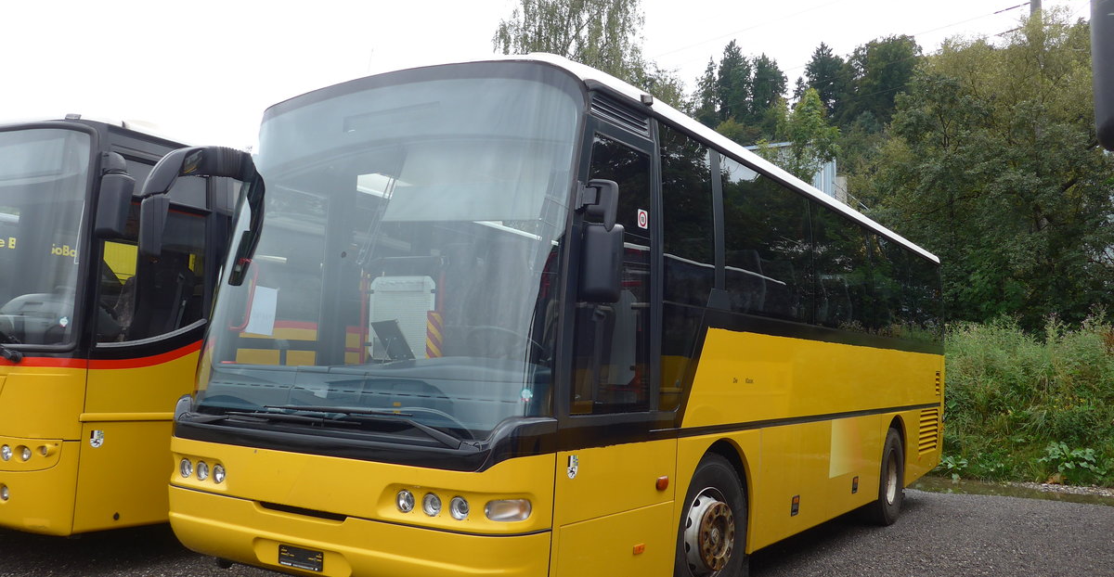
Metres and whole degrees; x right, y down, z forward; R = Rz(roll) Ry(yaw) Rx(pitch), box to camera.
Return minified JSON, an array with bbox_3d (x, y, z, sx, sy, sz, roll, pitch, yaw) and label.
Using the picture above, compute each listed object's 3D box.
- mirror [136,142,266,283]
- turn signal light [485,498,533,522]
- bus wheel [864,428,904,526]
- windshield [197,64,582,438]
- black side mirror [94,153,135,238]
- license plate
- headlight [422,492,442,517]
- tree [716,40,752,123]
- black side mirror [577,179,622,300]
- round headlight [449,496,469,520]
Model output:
[{"bbox_3d":[-2.206,-0.536,5.770,0.360,0.650,0.480,-1,-5,33],"label":"mirror"},{"bbox_3d":[-0.221,1.013,4.293,0.200,0.100,0.080,2,-4,-3],"label":"turn signal light"},{"bbox_3d":[3.390,1.977,9.940,0.320,1.020,1.020,-1,-5,33],"label":"bus wheel"},{"bbox_3d":[-1.058,-0.230,5.163,2.420,1.900,0.450,-1,-15,33],"label":"windshield"},{"bbox_3d":[-2.916,-0.594,6.128,0.200,0.530,0.140,-1,-5,33],"label":"black side mirror"},{"bbox_3d":[-1.299,1.370,4.746,0.320,0.098,0.020,-1,-5,33],"label":"license plate"},{"bbox_3d":[-0.569,1.006,4.346,0.107,0.107,0.060,0,-5,29],"label":"headlight"},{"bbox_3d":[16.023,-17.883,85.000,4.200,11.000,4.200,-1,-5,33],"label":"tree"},{"bbox_3d":[0.218,-0.229,4.577,0.190,0.580,0.140,-1,-5,33],"label":"black side mirror"},{"bbox_3d":[-0.435,1.004,4.267,0.107,0.107,0.060,0,-5,25],"label":"round headlight"}]

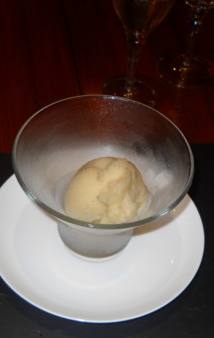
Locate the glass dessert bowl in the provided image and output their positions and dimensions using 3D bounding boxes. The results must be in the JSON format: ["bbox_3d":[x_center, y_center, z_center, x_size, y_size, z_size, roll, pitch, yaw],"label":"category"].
[{"bbox_3d":[-0.005,0.020,0.440,0.138,0.095,0.138,2,48,-3],"label":"glass dessert bowl"}]

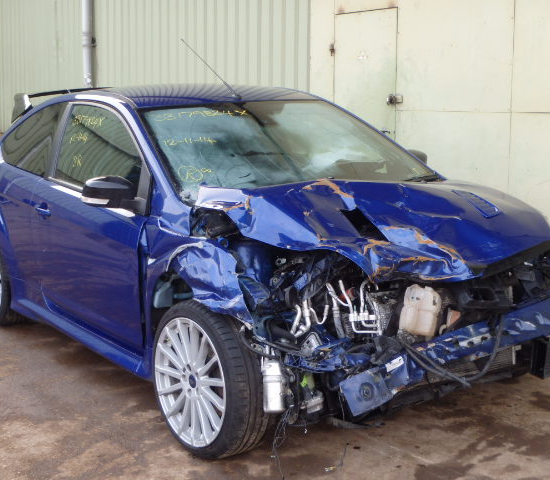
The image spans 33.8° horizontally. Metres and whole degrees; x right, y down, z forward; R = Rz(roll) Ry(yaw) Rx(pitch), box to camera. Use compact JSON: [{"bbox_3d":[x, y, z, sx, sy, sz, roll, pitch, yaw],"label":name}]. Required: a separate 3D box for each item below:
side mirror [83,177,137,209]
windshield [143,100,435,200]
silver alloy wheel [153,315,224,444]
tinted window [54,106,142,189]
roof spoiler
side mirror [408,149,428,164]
[{"bbox_3d":[-0.722,-0.213,3.993,0.235,0.145,0.125,-8,12,-33],"label":"side mirror"},{"bbox_3d":[0.039,-0.480,4.400,1.460,0.100,0.910,-8,38,-33],"label":"windshield"},{"bbox_3d":[-0.265,0.548,3.601,0.200,0.515,0.515,-9,12,-37],"label":"silver alloy wheel"},{"bbox_3d":[-0.827,-0.442,4.397,0.060,0.440,1.120,27,-8,-34],"label":"tinted window"},{"bbox_3d":[-1.201,-0.936,6.180,1.100,0.210,0.420,-8,12,-33],"label":"roof spoiler"},{"bbox_3d":[0.740,-0.424,4.959,0.235,0.145,0.125,-8,12,-33],"label":"side mirror"}]

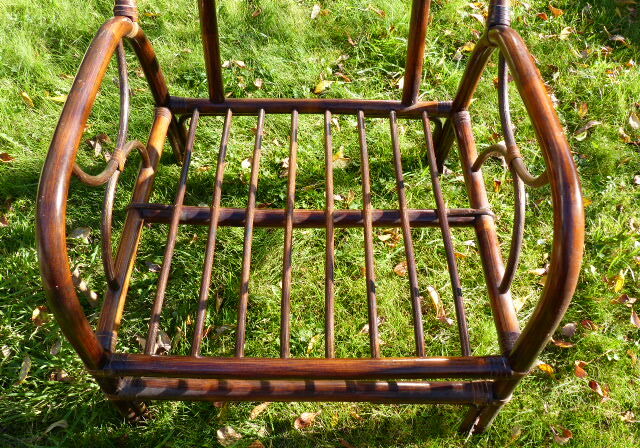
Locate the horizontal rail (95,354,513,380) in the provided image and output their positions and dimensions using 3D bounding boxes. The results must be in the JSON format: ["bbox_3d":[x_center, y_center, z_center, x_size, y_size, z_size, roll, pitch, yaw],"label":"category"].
[{"bbox_3d":[-0.020,0.208,0.826,0.601,0.033,0.033,0,53,-1],"label":"horizontal rail"}]

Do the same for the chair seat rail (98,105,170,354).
[{"bbox_3d":[-0.329,-0.025,1.051,0.031,0.031,0.553,0,52,0],"label":"chair seat rail"}]

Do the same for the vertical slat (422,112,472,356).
[{"bbox_3d":[0.225,-0.016,1.045,0.013,0.013,0.555,0,53,-1],"label":"vertical slat"}]

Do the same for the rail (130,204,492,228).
[{"bbox_3d":[-0.017,-0.014,1.065,0.658,0.032,0.032,0,53,0],"label":"rail"}]

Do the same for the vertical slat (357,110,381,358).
[{"bbox_3d":[0.082,-0.016,0.998,0.012,0.012,0.537,0,53,-1],"label":"vertical slat"}]

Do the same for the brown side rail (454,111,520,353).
[{"bbox_3d":[0.298,-0.020,1.052,0.031,0.031,0.543,1,52,0],"label":"brown side rail"}]

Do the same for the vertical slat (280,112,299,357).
[{"bbox_3d":[-0.050,-0.017,0.997,0.012,0.012,0.539,0,53,-1],"label":"vertical slat"}]

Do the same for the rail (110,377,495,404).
[{"bbox_3d":[-0.026,0.273,0.941,0.623,0.034,0.034,0,54,-1],"label":"rail"}]

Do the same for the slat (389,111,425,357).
[{"bbox_3d":[0.155,-0.016,1.044,0.013,0.013,0.556,0,53,-1],"label":"slat"}]

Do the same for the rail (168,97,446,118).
[{"bbox_3d":[-0.019,-0.237,1.165,0.584,0.033,0.033,0,53,-1],"label":"rail"}]

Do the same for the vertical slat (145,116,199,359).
[{"bbox_3d":[-0.249,-0.020,0.996,0.012,0.012,0.535,0,53,-1],"label":"vertical slat"}]

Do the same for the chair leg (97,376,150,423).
[{"bbox_3d":[-0.333,0.309,0.987,0.045,0.190,0.038,0,52,-1],"label":"chair leg"}]

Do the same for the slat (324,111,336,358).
[{"bbox_3d":[0.016,-0.016,0.997,0.012,0.012,0.538,0,53,-1],"label":"slat"}]

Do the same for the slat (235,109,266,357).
[{"bbox_3d":[-0.115,-0.019,0.997,0.012,0.012,0.539,0,53,-1],"label":"slat"}]

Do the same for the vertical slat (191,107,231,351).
[{"bbox_3d":[-0.190,-0.019,1.041,0.013,0.013,0.560,0,53,-1],"label":"vertical slat"}]

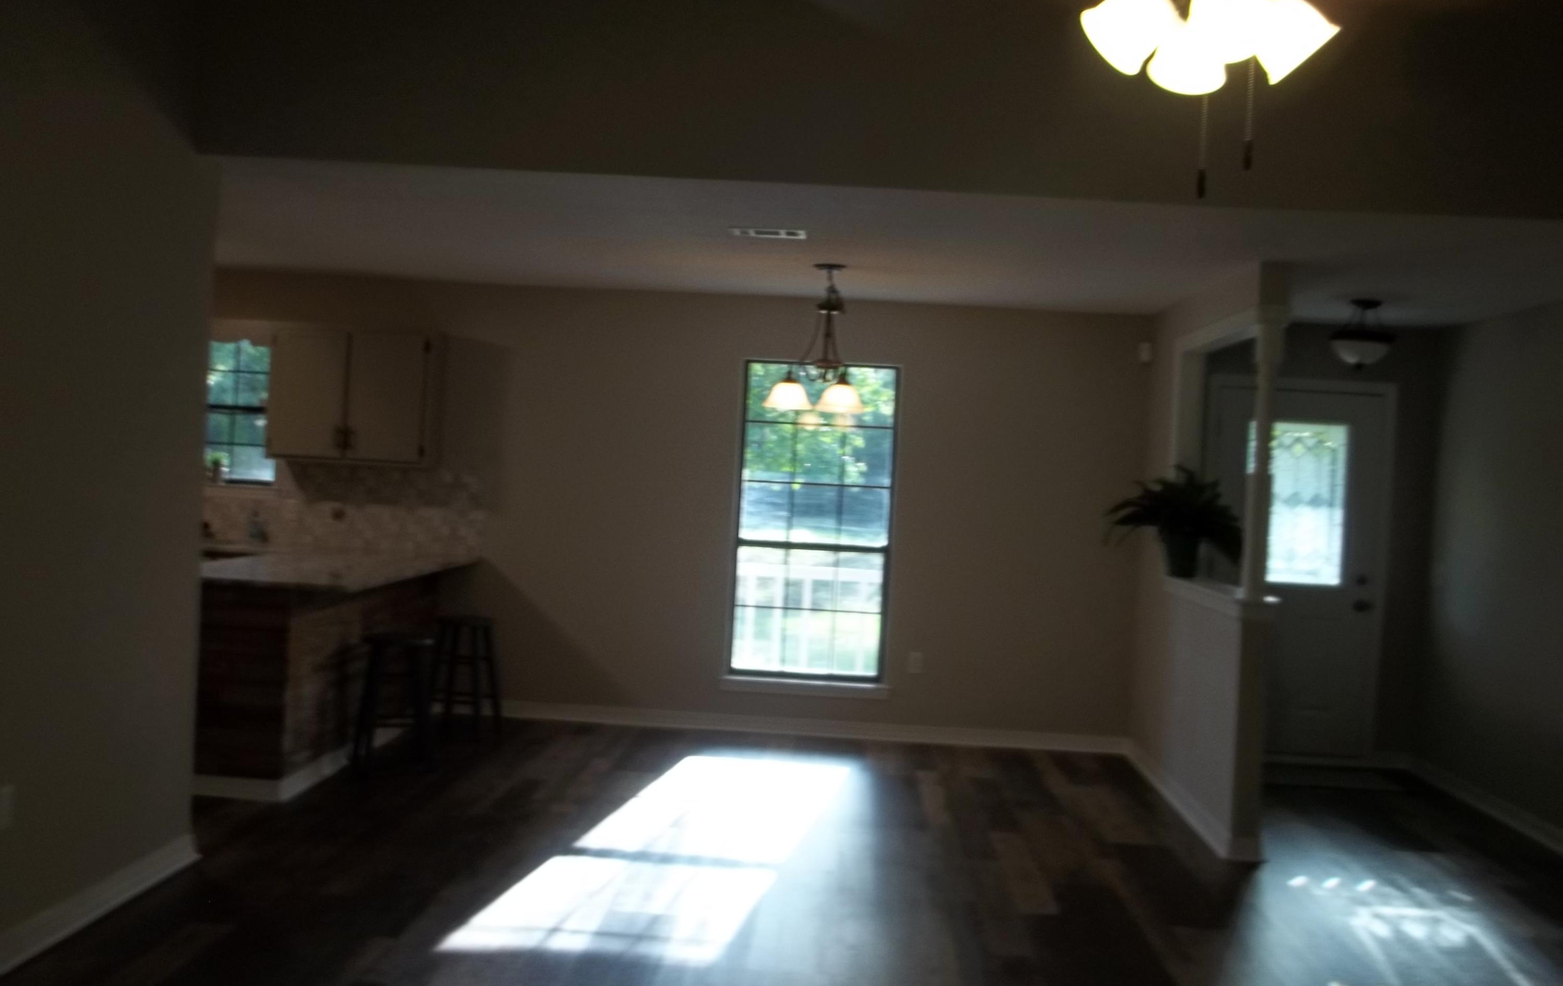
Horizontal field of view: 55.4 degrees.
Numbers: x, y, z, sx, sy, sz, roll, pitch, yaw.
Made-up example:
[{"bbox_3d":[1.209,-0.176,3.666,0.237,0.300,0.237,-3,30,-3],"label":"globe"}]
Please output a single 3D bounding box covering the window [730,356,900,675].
[{"bbox_3d":[0.182,0.173,8.349,0.840,1.780,0.100,3,1,3],"label":"window"}]

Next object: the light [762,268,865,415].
[{"bbox_3d":[0.176,-0.705,6.929,0.480,0.700,0.500,3,1,3],"label":"light"}]

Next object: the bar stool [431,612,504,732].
[{"bbox_3d":[-1.679,0.962,7.826,0.370,0.620,0.370,3,1,3],"label":"bar stool"}]

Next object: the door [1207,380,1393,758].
[{"bbox_3d":[2.797,0.442,8.167,0.950,2.060,0.080,3,1,3],"label":"door"}]

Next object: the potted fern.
[{"bbox_3d":[1.936,0.137,7.331,0.670,0.550,0.620,3,1,3],"label":"potted fern"}]

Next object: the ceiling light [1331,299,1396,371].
[{"bbox_3d":[2.808,-0.762,7.200,0.325,0.340,0.325,3,1,3],"label":"ceiling light"}]

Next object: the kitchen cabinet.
[{"bbox_3d":[-2.351,-0.531,8.277,0.890,0.745,0.330,3,1,3],"label":"kitchen cabinet"}]

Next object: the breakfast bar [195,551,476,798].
[{"bbox_3d":[-2.227,0.798,7.315,0.940,0.915,2.260,3,1,3],"label":"breakfast bar"}]

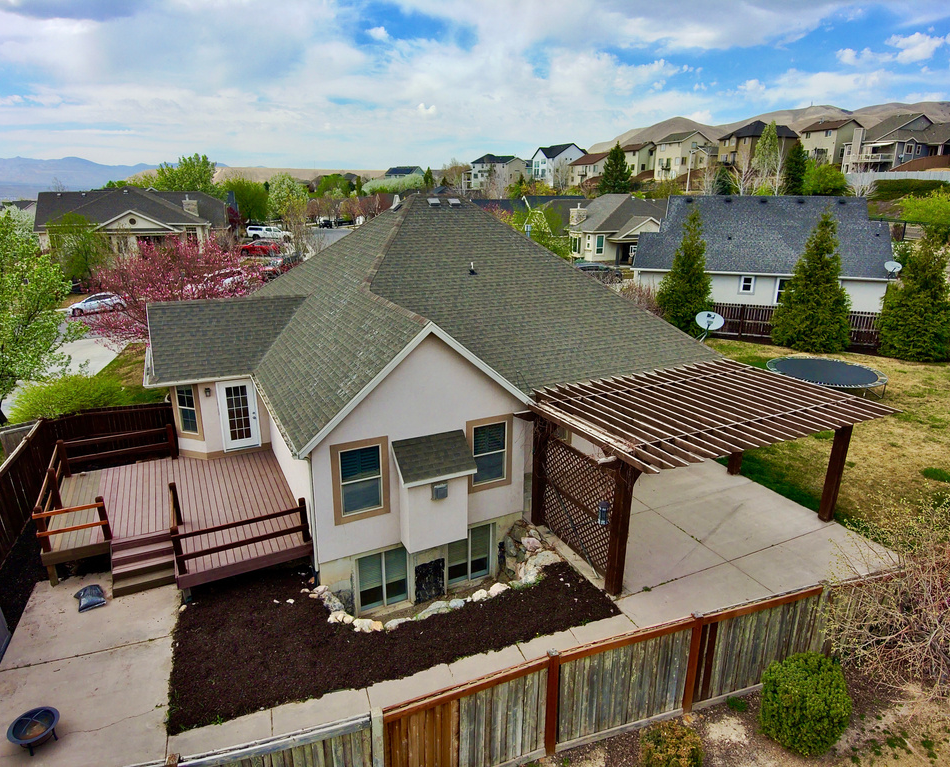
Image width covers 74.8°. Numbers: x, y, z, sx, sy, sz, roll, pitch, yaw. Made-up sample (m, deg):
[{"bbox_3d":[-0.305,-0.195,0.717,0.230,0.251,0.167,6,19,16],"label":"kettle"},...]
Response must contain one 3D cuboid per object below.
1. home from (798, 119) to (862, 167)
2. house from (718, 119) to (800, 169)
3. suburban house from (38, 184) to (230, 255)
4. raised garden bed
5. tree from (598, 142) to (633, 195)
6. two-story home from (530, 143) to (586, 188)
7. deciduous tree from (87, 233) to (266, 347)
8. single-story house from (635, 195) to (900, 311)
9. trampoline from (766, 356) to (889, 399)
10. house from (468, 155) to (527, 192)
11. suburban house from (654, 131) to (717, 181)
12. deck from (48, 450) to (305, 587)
[{"bbox_3d":[68.162,-45.014,117.289,9.500,8.400,9.500,-4,18,-14],"label":"home"},{"bbox_3d":[56.107,-46.835,122.636,11.500,10.200,9.500,-6,18,-19],"label":"house"},{"bbox_3d":[-36.095,-17.652,67.000,16.600,6.600,12.500,-7,19,-20],"label":"suburban house"},{"bbox_3d":[-1.545,4.339,12.359,8.050,0.300,3.650,-7,19,-20],"label":"raised garden bed"},{"bbox_3d":[27.199,-41.016,118.581,6.500,9.600,6.500,4,18,12],"label":"tree"},{"bbox_3d":[21.652,-56.657,161.000,10.800,11.000,11.300,-7,19,-20],"label":"two-story home"},{"bbox_3d":[-13.885,-3.891,28.500,7.100,5.600,6.600,-8,20,-24],"label":"deciduous tree"},{"bbox_3d":[19.185,-9.399,43.756,14.910,7.450,13.200,6,18,16],"label":"single-story house"},{"bbox_3d":[14.157,-0.133,25.224,4.350,0.800,4.350,10,20,29],"label":"trampoline"},{"bbox_3d":[6.826,-68.496,201.433,13.500,11.200,12.000,9,19,27],"label":"house"},{"bbox_3d":[47.348,-50.818,139.000,11.500,10.500,10.000,-7,19,-20],"label":"suburban house"},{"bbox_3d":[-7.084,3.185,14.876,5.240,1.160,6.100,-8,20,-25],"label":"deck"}]

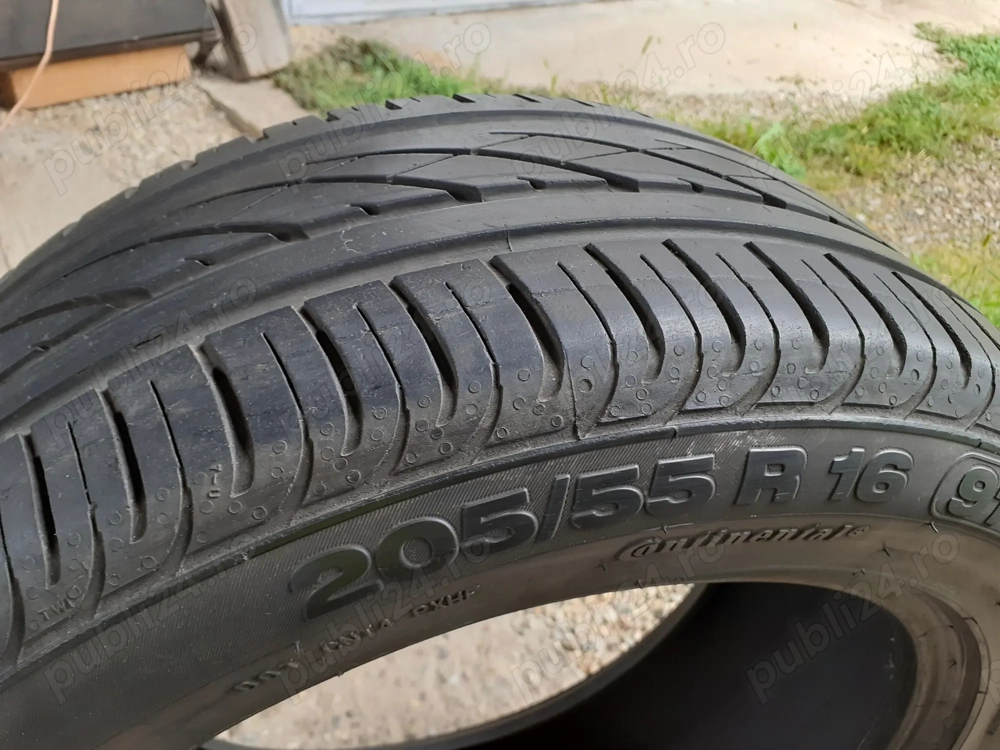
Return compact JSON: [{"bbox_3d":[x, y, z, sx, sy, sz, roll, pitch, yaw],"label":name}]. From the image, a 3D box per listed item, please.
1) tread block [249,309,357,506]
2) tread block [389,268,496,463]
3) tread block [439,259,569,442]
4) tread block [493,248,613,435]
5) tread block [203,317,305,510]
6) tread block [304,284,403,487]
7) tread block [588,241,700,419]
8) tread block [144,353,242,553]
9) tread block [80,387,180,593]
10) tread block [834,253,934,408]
[{"bbox_3d":[-0.048,0.005,0.192,0.018,0.015,0.053,-19,64,-4],"label":"tread block"},{"bbox_3d":[-0.014,-0.005,0.195,0.020,0.015,0.053,-14,64,-8],"label":"tread block"},{"bbox_3d":[-0.002,-0.008,0.197,0.018,0.015,0.053,-12,63,-10],"label":"tread block"},{"bbox_3d":[0.014,-0.011,0.200,0.021,0.015,0.053,-10,63,-12],"label":"tread block"},{"bbox_3d":[-0.058,0.008,0.191,0.020,0.015,0.053,-21,64,-3],"label":"tread block"},{"bbox_3d":[-0.035,0.001,0.193,0.019,0.015,0.053,-17,64,-6],"label":"tread block"},{"bbox_3d":[0.039,-0.015,0.206,0.018,0.015,0.053,-6,62,-15],"label":"tread block"},{"bbox_3d":[-0.074,0.015,0.191,0.019,0.015,0.053,-23,64,0],"label":"tread block"},{"bbox_3d":[-0.087,0.021,0.191,0.019,0.015,0.053,-25,64,1],"label":"tread block"},{"bbox_3d":[0.115,-0.014,0.233,0.017,0.015,0.053,7,57,-24],"label":"tread block"}]

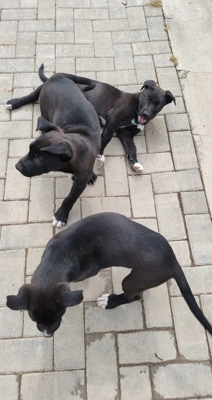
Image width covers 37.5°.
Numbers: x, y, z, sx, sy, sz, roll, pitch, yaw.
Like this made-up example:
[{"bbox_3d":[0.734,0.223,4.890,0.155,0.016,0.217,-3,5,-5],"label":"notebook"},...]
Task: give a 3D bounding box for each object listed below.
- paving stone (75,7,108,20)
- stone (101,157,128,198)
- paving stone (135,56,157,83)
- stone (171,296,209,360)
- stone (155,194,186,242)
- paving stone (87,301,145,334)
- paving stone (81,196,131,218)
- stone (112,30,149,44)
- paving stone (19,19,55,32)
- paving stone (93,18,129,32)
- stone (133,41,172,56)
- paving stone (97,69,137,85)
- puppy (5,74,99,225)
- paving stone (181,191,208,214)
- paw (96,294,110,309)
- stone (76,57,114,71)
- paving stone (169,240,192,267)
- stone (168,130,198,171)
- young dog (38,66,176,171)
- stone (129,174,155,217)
[{"bbox_3d":[-0.082,-1.043,1.792,0.199,0.060,0.098,-3,64,-3],"label":"paving stone"},{"bbox_3d":[0.041,-0.093,1.354,0.099,0.060,0.200,-3,64,-3],"label":"stone"},{"bbox_3d":[0.200,-0.648,1.605,0.098,0.060,0.199,-3,64,-3],"label":"paving stone"},{"bbox_3d":[0.281,0.437,1.072,0.098,0.060,0.199,-3,64,-3],"label":"stone"},{"bbox_3d":[0.257,0.076,1.275,0.099,0.060,0.200,-2,64,-2],"label":"stone"},{"bbox_3d":[0.027,0.412,1.108,0.200,0.060,0.099,-2,64,-2],"label":"paving stone"},{"bbox_3d":[-0.002,0.045,1.285,0.200,0.060,0.099,-3,64,-3],"label":"paving stone"},{"bbox_3d":[0.131,-0.886,1.743,0.200,0.060,0.099,-3,64,-3],"label":"stone"},{"bbox_3d":[-0.388,-0.958,1.764,0.200,0.060,0.099,-3,64,-3],"label":"paving stone"},{"bbox_3d":[0.024,-0.970,1.781,0.200,0.060,0.099,-3,64,-3],"label":"paving stone"},{"bbox_3d":[0.254,-0.797,1.694,0.200,0.060,0.099,-2,64,-2],"label":"stone"},{"bbox_3d":[0.052,-0.596,1.575,0.199,0.060,0.098,-3,64,-3],"label":"paving stone"},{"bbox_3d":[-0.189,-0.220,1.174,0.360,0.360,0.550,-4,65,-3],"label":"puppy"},{"bbox_3d":[0.360,0.024,1.299,0.101,0.060,0.101,-4,64,-3],"label":"paving stone"},{"bbox_3d":[-0.005,0.351,1.079,0.050,0.032,0.042,-10,64,-6],"label":"paw"},{"bbox_3d":[-0.057,-0.692,1.642,0.202,0.060,0.101,-2,64,-2],"label":"stone"},{"bbox_3d":[0.217,0.219,1.205,0.200,0.060,0.099,-2,64,-2],"label":"paving stone"},{"bbox_3d":[0.343,-0.209,1.413,0.101,0.060,0.202,-3,64,-3],"label":"stone"},{"bbox_3d":[-0.046,-0.371,1.277,0.600,0.310,0.310,30,67,12],"label":"young dog"},{"bbox_3d":[0.147,-0.005,1.314,0.099,0.060,0.200,-3,64,-3],"label":"stone"}]

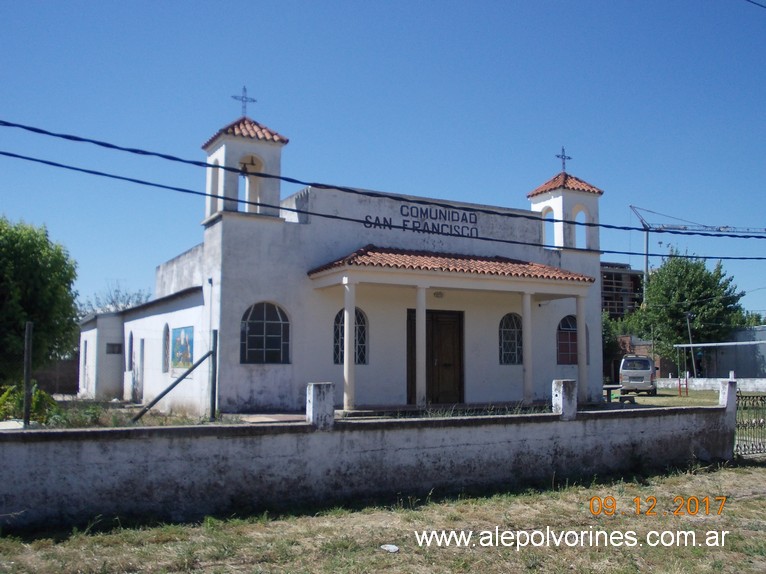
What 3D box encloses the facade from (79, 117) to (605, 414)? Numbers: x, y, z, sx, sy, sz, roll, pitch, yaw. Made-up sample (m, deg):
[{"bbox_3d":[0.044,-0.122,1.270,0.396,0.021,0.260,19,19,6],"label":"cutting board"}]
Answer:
[{"bbox_3d":[-1.688,0.075,27.030,12.485,7.227,15.730,3,-7,-29],"label":"facade"}]

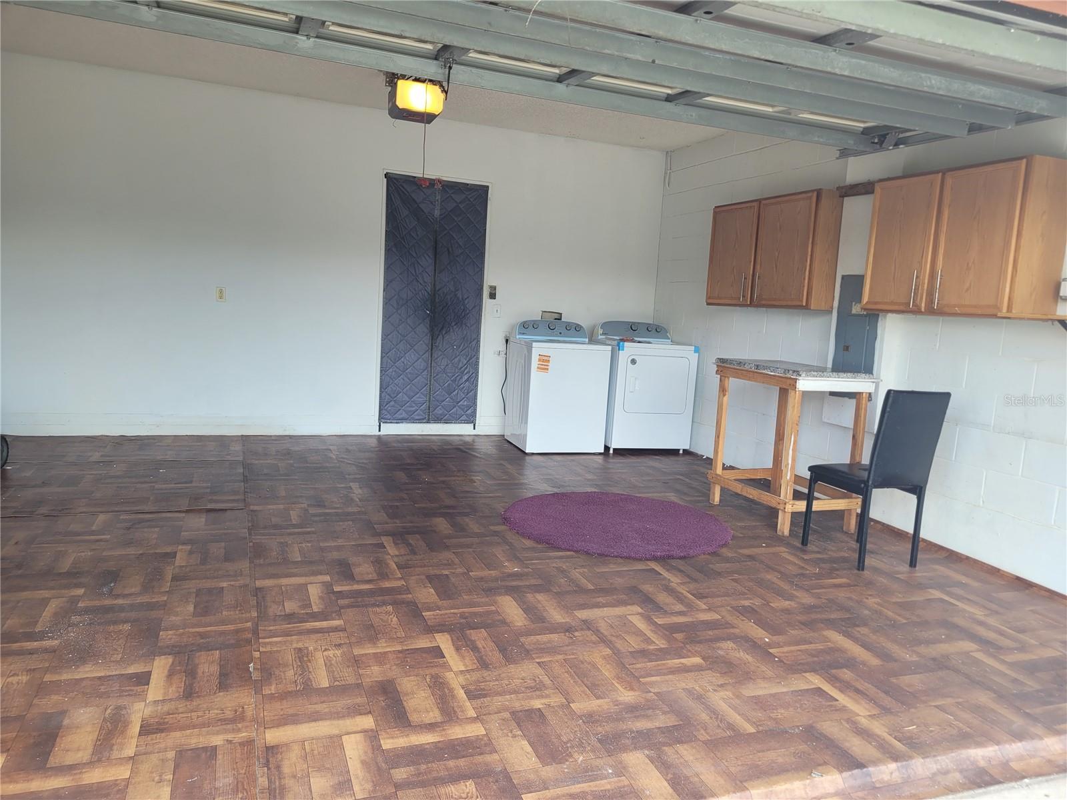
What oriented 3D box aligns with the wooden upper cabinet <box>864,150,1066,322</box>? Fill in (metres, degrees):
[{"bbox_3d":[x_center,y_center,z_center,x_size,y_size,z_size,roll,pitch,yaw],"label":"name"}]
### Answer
[{"bbox_3d":[2.278,-0.837,4.298,0.320,0.755,0.980,1,7,-20],"label":"wooden upper cabinet"}]

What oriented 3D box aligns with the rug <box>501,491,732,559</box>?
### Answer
[{"bbox_3d":[0.479,0.706,4.672,1.320,0.030,1.320,3,7,0],"label":"rug"}]

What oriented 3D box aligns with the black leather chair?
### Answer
[{"bbox_3d":[1.796,0.386,4.254,0.420,0.930,0.550,1,7,-19],"label":"black leather chair"}]

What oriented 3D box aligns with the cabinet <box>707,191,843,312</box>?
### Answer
[{"bbox_3d":[1.735,-1.043,5.762,0.320,0.765,1.220,1,7,-20],"label":"cabinet"}]

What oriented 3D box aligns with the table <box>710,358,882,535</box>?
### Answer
[{"bbox_3d":[1.583,0.264,5.061,0.600,0.953,0.900,1,7,-20],"label":"table"}]

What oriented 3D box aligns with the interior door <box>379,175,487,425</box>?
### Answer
[{"bbox_3d":[-0.859,-0.832,6.966,0.900,2.110,0.040,1,7,-20],"label":"interior door"}]

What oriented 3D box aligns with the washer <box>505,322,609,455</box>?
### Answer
[{"bbox_3d":[0.203,-0.134,6.944,0.690,1.090,0.690,1,7,-17],"label":"washer"}]

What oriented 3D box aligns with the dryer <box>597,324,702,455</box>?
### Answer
[{"bbox_3d":[0.953,-0.134,7.201,0.735,1.115,0.710,1,7,-16],"label":"dryer"}]

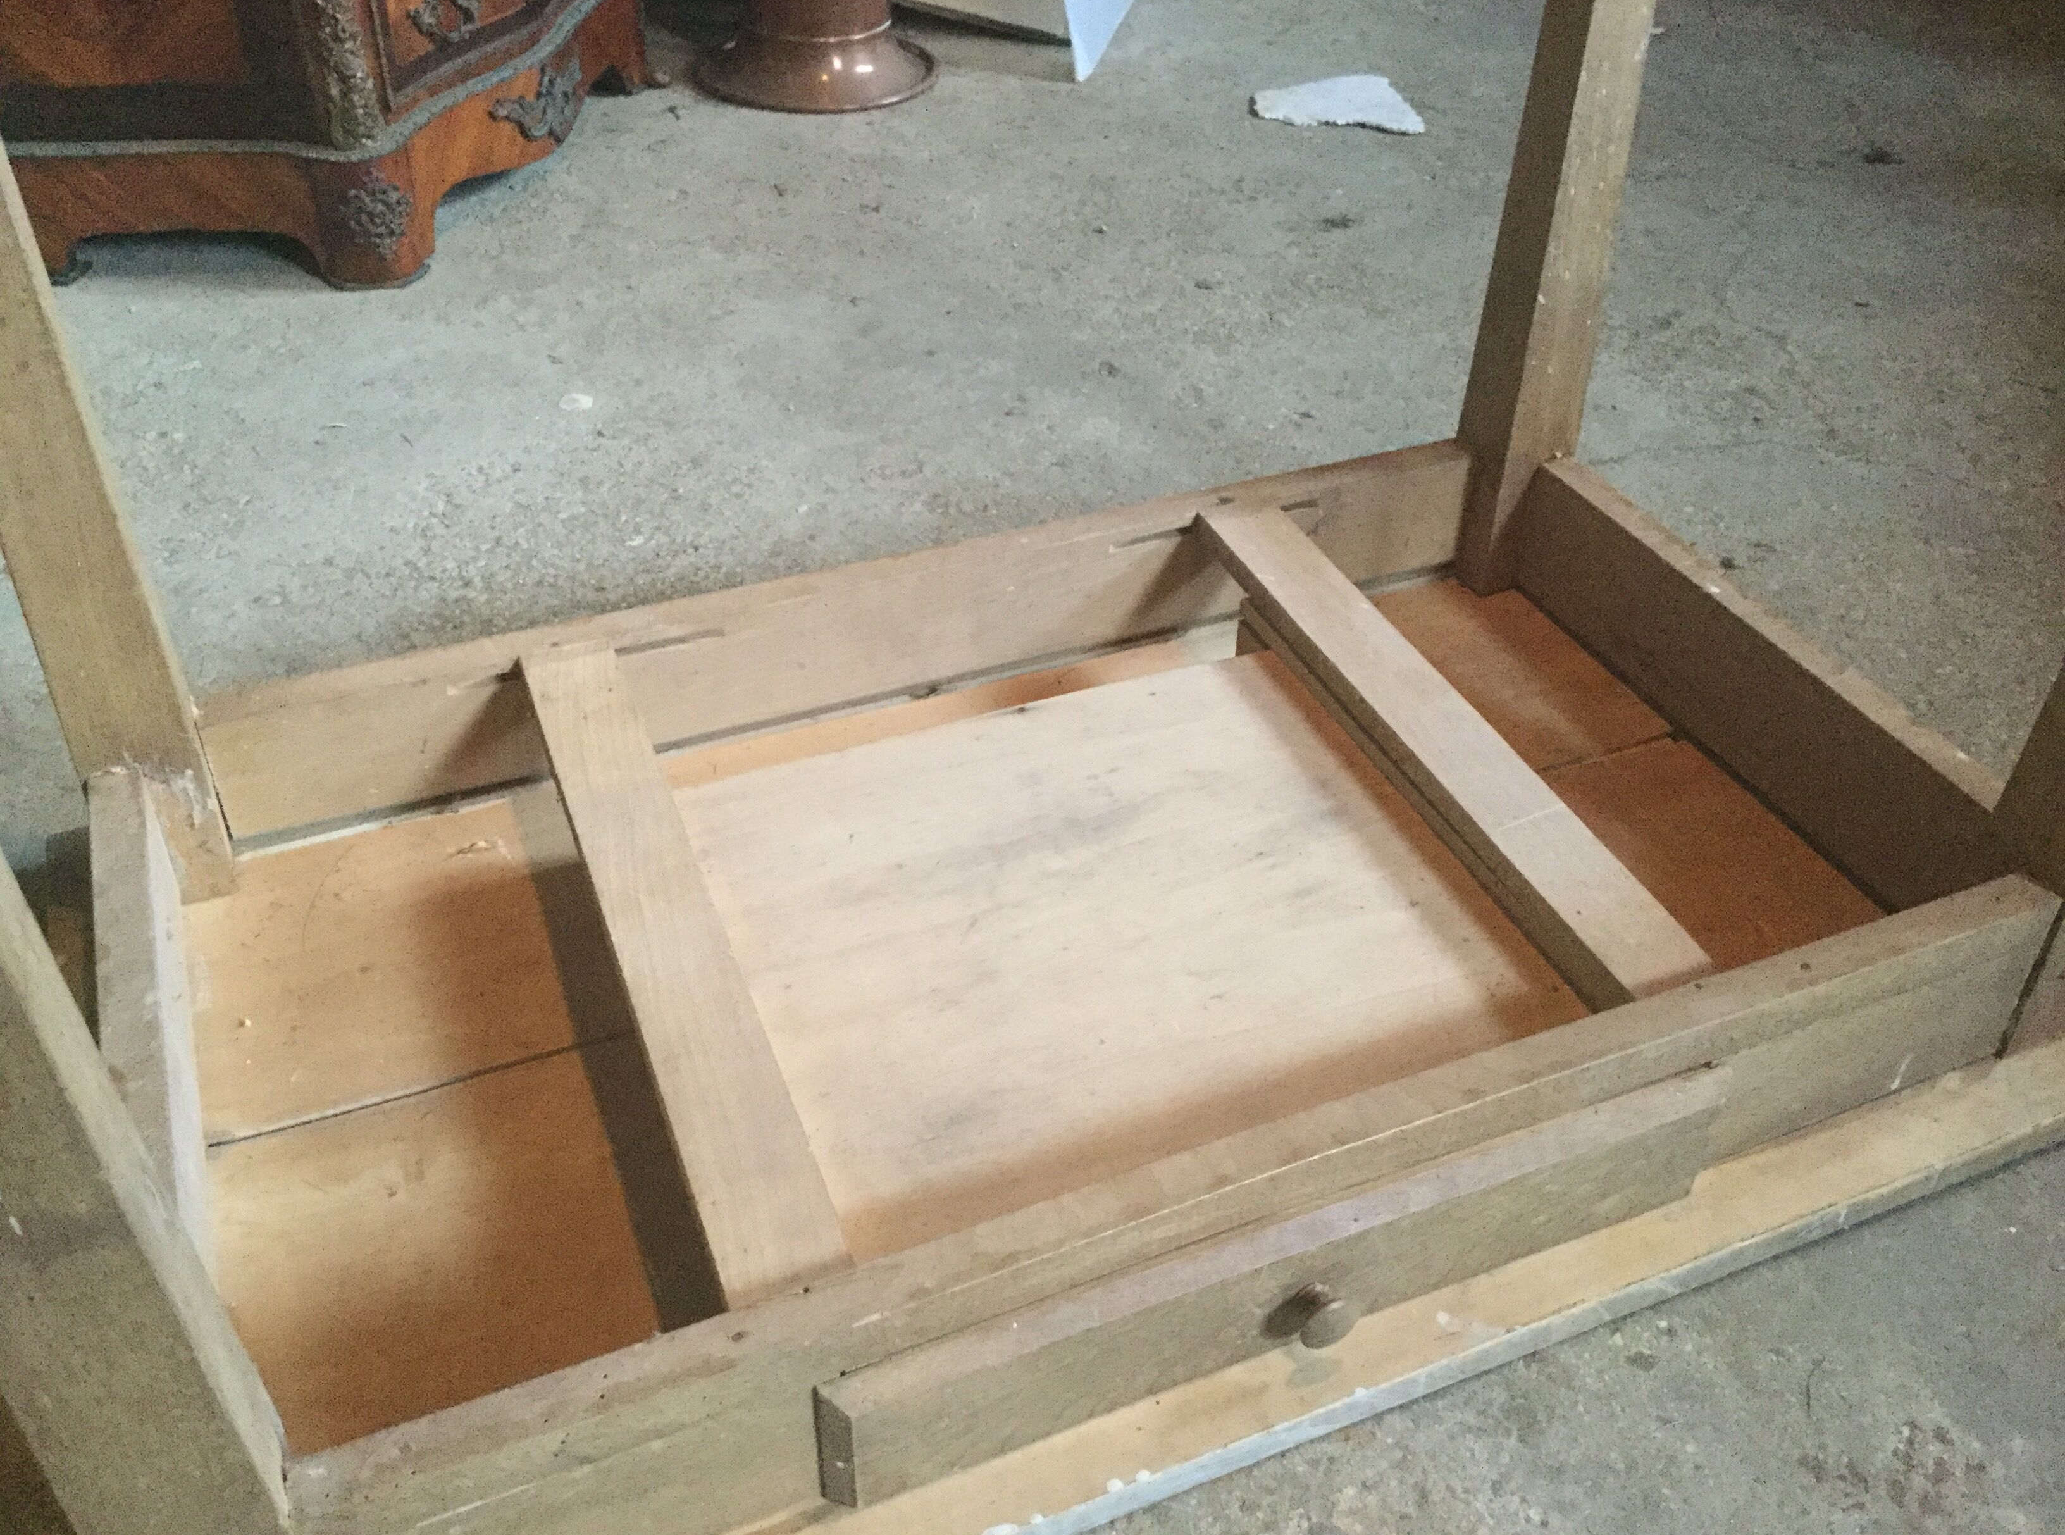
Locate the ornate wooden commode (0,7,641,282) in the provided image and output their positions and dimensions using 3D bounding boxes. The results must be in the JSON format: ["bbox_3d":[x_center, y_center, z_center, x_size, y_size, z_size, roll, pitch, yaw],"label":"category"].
[{"bbox_3d":[-0.934,-1.198,2.355,0.550,0.870,0.890,8,40,9],"label":"ornate wooden commode"}]

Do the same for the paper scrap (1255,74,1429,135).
[{"bbox_3d":[0.462,-1.016,2.824,0.249,0.020,0.237,1,40,1],"label":"paper scrap"}]

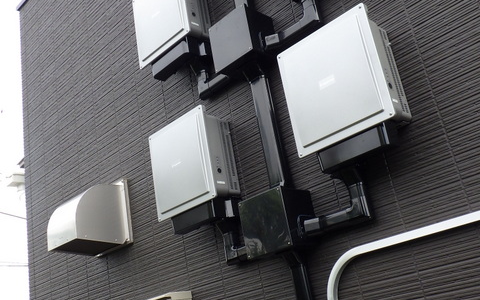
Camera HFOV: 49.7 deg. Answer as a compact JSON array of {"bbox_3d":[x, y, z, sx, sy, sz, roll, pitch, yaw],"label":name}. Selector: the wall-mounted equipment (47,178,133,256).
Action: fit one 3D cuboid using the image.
[{"bbox_3d":[-0.976,0.436,3.339,0.360,0.430,0.430,11,-28,-45],"label":"wall-mounted equipment"}]

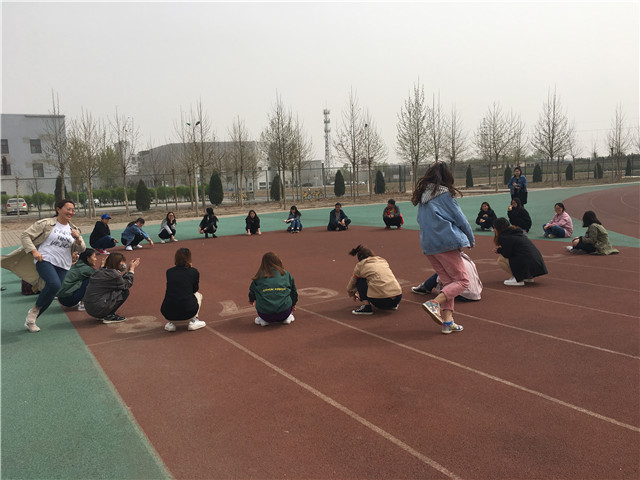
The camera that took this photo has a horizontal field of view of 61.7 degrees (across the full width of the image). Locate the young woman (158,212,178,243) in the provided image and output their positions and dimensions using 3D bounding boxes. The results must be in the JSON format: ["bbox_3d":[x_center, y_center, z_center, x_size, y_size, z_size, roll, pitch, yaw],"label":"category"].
[{"bbox_3d":[-4.223,-0.369,15.030,0.520,0.800,0.600,-8,8,-38],"label":"young woman"}]

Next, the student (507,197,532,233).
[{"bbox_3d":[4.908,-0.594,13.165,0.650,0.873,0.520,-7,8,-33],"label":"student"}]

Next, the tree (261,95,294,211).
[{"bbox_3d":[-2.452,-5.109,31.300,2.050,6.600,2.050,-3,6,0],"label":"tree"}]

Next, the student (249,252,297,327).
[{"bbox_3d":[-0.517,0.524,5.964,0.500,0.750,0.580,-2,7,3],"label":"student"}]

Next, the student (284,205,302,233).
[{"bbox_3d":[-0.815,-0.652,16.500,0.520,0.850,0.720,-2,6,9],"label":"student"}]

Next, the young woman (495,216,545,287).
[{"bbox_3d":[2.750,0.142,7.360,0.660,0.870,0.500,-1,7,14],"label":"young woman"}]

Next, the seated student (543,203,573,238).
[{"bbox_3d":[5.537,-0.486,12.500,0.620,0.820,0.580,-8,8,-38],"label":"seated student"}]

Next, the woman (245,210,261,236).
[{"bbox_3d":[-2.062,-0.564,16.450,0.500,0.800,0.680,-3,6,-6],"label":"woman"}]

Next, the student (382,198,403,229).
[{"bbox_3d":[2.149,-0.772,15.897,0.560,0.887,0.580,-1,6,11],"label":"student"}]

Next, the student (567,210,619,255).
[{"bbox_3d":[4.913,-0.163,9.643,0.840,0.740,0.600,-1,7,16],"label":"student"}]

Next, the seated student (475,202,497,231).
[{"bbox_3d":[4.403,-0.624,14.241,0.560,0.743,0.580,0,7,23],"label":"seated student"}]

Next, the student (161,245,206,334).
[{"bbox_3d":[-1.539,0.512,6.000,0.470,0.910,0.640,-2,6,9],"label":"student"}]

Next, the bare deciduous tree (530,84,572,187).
[{"bbox_3d":[19.265,-8.461,44.333,3.100,8.261,3.100,0,7,23],"label":"bare deciduous tree"}]

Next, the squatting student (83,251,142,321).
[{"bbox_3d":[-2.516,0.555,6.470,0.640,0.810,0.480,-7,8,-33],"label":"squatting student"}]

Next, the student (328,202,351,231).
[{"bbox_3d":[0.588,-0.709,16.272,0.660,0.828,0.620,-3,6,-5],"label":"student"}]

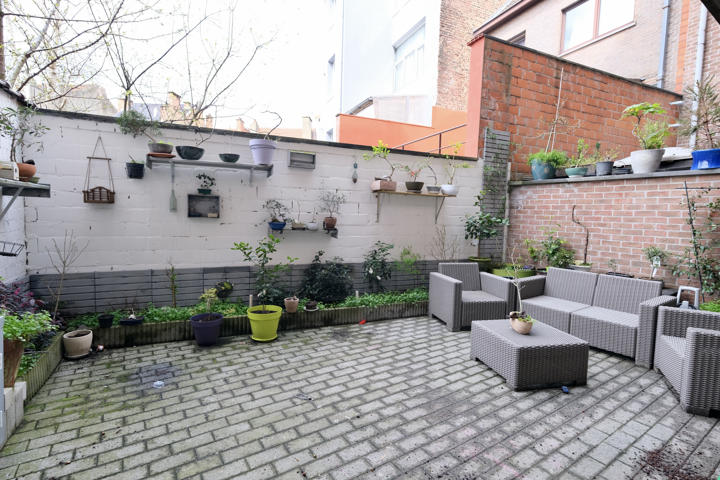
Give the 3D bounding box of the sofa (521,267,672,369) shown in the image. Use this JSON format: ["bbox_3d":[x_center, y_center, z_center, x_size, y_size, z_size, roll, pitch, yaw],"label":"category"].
[{"bbox_3d":[2.581,0.789,3.890,0.670,0.740,1.395,-1,4,-35],"label":"sofa"}]

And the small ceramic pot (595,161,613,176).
[{"bbox_3d":[3.231,-0.934,4.488,0.195,0.185,0.195,-2,5,-40],"label":"small ceramic pot"}]

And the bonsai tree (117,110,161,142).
[{"bbox_3d":[-2.215,-1.136,3.404,0.370,0.315,0.310,0,4,-23],"label":"bonsai tree"}]

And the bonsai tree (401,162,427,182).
[{"bbox_3d":[0.738,-0.931,4.691,0.350,0.270,0.270,0,4,-23],"label":"bonsai tree"}]

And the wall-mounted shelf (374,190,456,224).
[{"bbox_3d":[0.776,-0.441,4.766,1.210,0.430,0.240,0,4,-22],"label":"wall-mounted shelf"}]

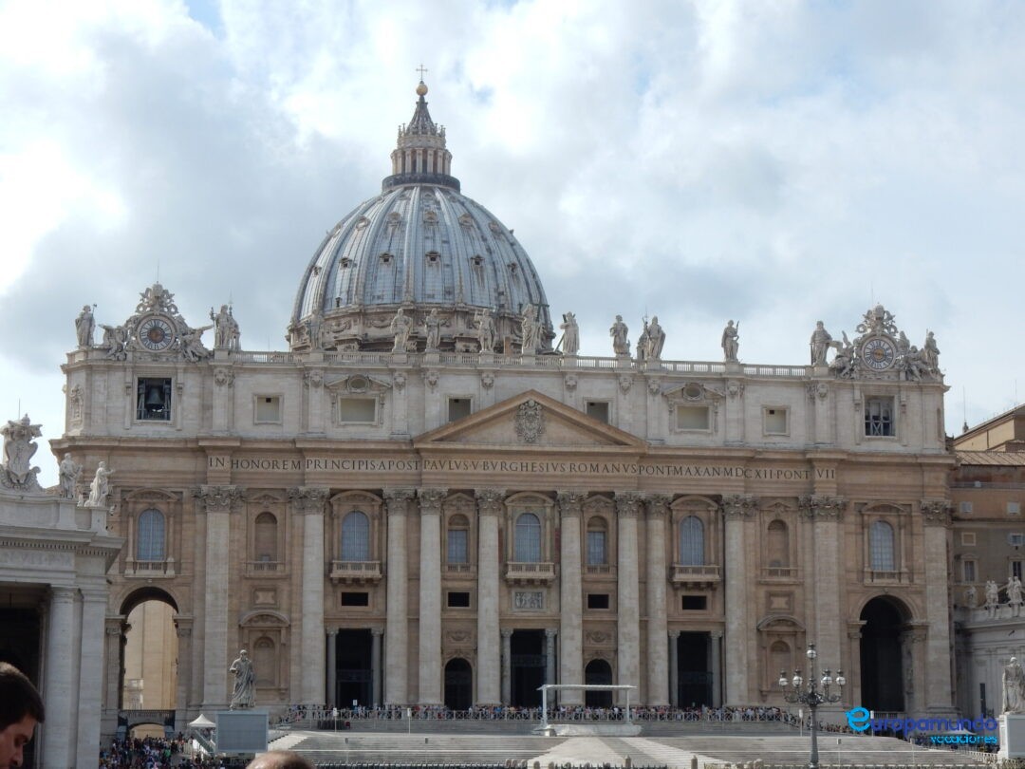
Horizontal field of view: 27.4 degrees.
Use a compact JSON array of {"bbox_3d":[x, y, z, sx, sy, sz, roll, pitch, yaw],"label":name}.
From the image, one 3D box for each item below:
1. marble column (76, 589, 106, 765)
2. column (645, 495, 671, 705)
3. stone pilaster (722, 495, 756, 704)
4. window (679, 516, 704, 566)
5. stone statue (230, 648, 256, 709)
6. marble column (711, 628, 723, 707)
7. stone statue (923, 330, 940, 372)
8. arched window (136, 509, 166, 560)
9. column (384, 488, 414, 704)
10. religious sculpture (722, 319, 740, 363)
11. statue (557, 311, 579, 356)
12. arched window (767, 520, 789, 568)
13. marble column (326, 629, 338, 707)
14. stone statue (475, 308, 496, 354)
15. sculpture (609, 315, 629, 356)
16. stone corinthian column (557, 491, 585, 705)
[{"bbox_3d":[-29.431,20.505,147.000,1.600,12.286,1.200,6,-11,-30],"label":"marble column"},{"bbox_3d":[19.051,28.179,274.935,3.200,27.840,3.100,1,-10,-9],"label":"column"},{"bbox_3d":[29.150,27.900,270.480,4.190,27.760,3.000,1,-10,-8],"label":"stone pilaster"},{"bbox_3d":[23.040,20.230,270.790,3.510,6.370,0.600,1,-10,-9],"label":"window"},{"bbox_3d":[-24.260,26.520,189.240,2.400,5.550,1.900,1,-10,-8],"label":"stone statue"},{"bbox_3d":[26.920,37.397,276.723,1.500,10.405,1.450,1,-10,-9],"label":"marble column"},{"bbox_3d":[55.990,-4.380,280.910,2.050,5.680,1.800,1,-10,-8],"label":"stone statue"},{"bbox_3d":[-45.951,19.135,267.518,3.571,6.532,0.600,1,-10,-9],"label":"arched window"},{"bbox_3d":[-14.553,27.220,269.765,3.500,27.926,3.200,1,-10,-9],"label":"column"},{"bbox_3d":[28.670,-5.690,276.690,2.080,5.850,1.800,1,-10,-8],"label":"religious sculpture"},{"bbox_3d":[7.220,-6.600,273.240,2.840,5.780,1.900,1,-10,-8],"label":"statue"},{"bbox_3d":[34.390,20.730,272.570,2.790,6.160,0.700,1,-10,-9],"label":"arched window"},{"bbox_3d":[-23.010,36.351,268.978,1.500,10.112,1.450,1,-10,-9],"label":"marble column"},{"bbox_3d":[-3.523,-6.984,273.816,2.474,5.795,1.800,1,-10,-8],"label":"stone statue"},{"bbox_3d":[14.282,-6.670,281.215,2.350,5.500,1.700,1,-10,-9],"label":"sculpture"},{"bbox_3d":[7.529,27.147,265.831,3.400,27.400,3.100,1,-10,-8],"label":"stone corinthian column"}]

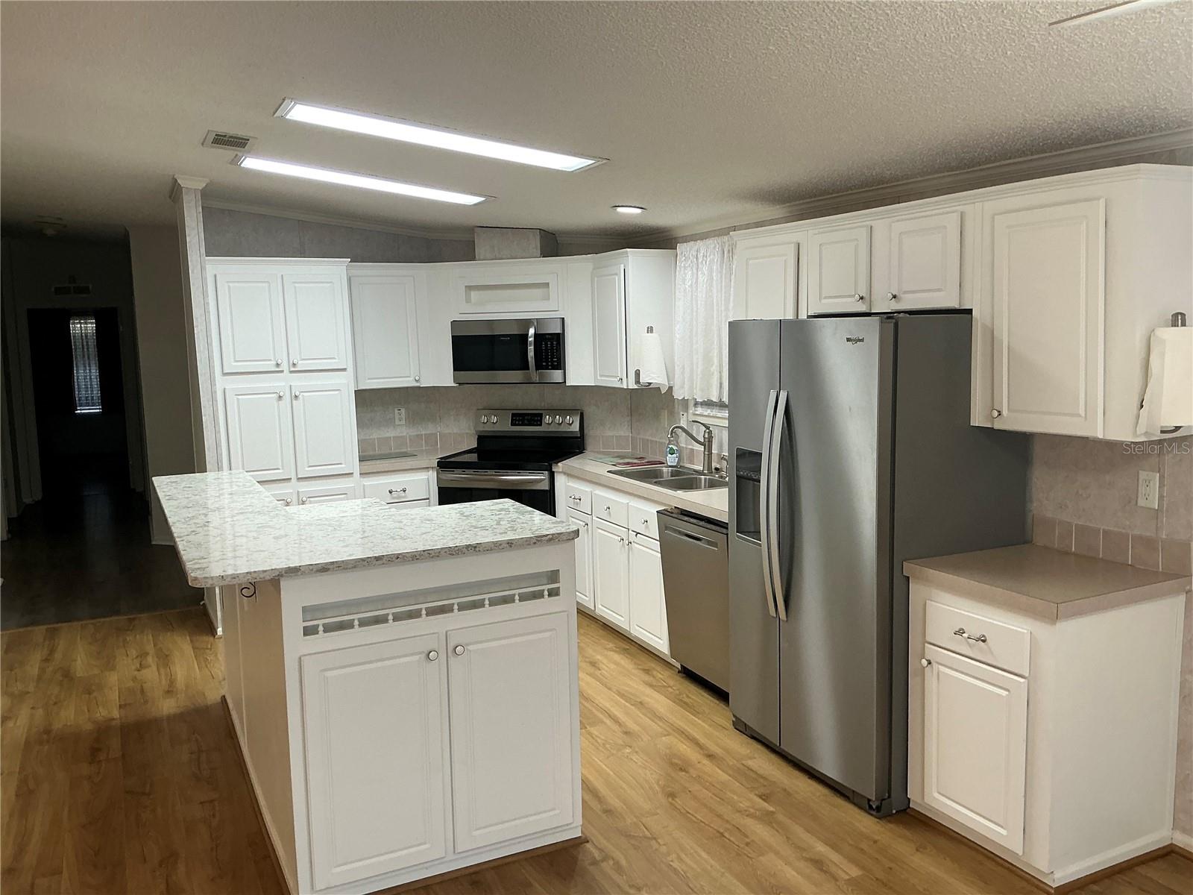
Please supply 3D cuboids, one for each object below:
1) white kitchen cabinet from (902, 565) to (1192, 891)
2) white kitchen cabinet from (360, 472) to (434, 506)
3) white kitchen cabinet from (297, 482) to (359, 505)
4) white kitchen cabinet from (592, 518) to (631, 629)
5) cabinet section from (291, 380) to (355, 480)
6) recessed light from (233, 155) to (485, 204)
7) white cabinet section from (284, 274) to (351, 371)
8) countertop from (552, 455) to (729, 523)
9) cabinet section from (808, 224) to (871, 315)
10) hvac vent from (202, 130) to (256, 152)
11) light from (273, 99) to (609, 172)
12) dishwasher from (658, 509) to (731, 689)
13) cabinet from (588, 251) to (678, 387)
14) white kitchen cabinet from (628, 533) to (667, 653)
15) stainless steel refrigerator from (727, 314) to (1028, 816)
[{"bbox_3d":[1.496,0.853,3.270,0.590,0.890,0.615,-5,7,-25],"label":"white kitchen cabinet"},{"bbox_3d":[-1.390,0.547,6.475,0.480,0.870,0.620,-5,8,-27],"label":"white kitchen cabinet"},{"bbox_3d":[-1.778,0.582,6.281,0.390,0.825,0.620,-5,8,-27],"label":"white kitchen cabinet"},{"bbox_3d":[0.345,0.686,5.622,0.580,0.585,0.440,-5,7,-25],"label":"white kitchen cabinet"},{"bbox_3d":[-1.756,-0.120,6.072,0.346,0.572,0.400,-5,8,-26],"label":"cabinet section"},{"bbox_3d":[-1.208,-1.416,5.091,1.320,0.060,0.330,2,5,-27],"label":"recessed light"},{"bbox_3d":[-1.775,-0.766,5.989,0.350,0.576,0.400,-5,8,-26],"label":"white cabinet section"},{"bbox_3d":[0.409,0.185,5.379,0.648,0.050,2.400,-5,8,-27],"label":"countertop"},{"bbox_3d":[1.135,-0.738,4.061,0.320,0.344,0.387,-5,8,-26],"label":"cabinet section"},{"bbox_3d":[-1.670,-1.389,4.401,0.210,0.030,0.355,3,4,-26],"label":"hvac vent"},{"bbox_3d":[-0.620,-1.289,3.995,1.320,0.060,0.350,2,5,-27],"label":"light"},{"bbox_3d":[0.719,0.708,4.742,0.595,0.810,0.595,-5,7,-25],"label":"dishwasher"},{"bbox_3d":[0.208,-0.785,5.966,0.335,0.820,0.520,-5,8,-27],"label":"cabinet"},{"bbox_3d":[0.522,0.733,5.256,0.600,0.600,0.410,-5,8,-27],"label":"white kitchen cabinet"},{"bbox_3d":[1.079,0.368,3.848,0.810,1.770,0.885,-5,8,-27],"label":"stainless steel refrigerator"}]

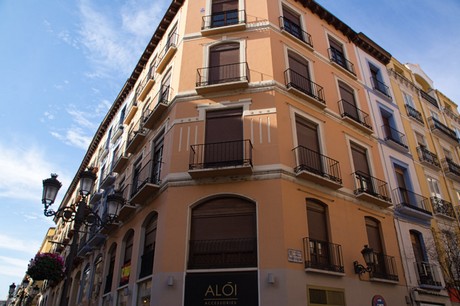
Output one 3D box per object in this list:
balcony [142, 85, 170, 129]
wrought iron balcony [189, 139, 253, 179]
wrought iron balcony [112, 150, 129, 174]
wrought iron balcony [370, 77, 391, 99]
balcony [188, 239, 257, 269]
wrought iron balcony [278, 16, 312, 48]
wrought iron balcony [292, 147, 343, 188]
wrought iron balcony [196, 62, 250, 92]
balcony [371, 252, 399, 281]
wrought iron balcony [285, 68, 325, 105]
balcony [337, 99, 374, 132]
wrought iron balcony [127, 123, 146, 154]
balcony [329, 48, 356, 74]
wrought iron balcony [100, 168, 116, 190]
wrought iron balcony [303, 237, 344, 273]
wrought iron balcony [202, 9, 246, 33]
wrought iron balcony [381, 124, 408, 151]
[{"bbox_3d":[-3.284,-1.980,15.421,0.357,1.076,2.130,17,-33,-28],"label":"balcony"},{"bbox_3d":[-0.294,0.244,12.154,2.156,1.079,0.500,-5,-31,9],"label":"wrought iron balcony"},{"bbox_3d":[-6.194,0.285,19.852,0.420,1.020,1.920,18,-35,-27],"label":"wrought iron balcony"},{"bbox_3d":[8.801,-3.653,19.935,1.633,1.017,0.170,20,-36,-30],"label":"wrought iron balcony"},{"bbox_3d":[-0.233,3.114,10.639,2.142,0.903,0.105,-5,-29,9],"label":"balcony"},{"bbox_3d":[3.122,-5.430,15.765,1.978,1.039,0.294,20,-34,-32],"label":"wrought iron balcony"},{"bbox_3d":[3.272,0.581,12.745,2.090,1.045,0.430,20,-36,-30],"label":"wrought iron balcony"},{"bbox_3d":[-0.296,-2.953,13.597,2.033,1.076,0.389,-5,-29,9],"label":"wrought iron balcony"},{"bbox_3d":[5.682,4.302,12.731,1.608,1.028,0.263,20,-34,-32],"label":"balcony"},{"bbox_3d":[3.262,-2.729,14.746,2.060,1.034,0.310,20,-36,-30],"label":"wrought iron balcony"},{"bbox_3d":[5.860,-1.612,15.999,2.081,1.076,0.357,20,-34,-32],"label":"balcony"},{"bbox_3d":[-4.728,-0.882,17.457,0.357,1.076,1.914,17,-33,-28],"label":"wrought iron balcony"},{"bbox_3d":[5.978,-4.671,18.185,1.939,1.048,0.200,20,-36,-30],"label":"balcony"},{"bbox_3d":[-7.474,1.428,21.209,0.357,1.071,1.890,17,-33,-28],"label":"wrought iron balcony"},{"bbox_3d":[3.054,3.366,11.103,1.634,0.983,0.210,20,-36,-30],"label":"wrought iron balcony"},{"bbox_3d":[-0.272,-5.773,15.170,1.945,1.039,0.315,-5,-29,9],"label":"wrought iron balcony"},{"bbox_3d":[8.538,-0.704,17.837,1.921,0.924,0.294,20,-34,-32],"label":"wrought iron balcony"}]

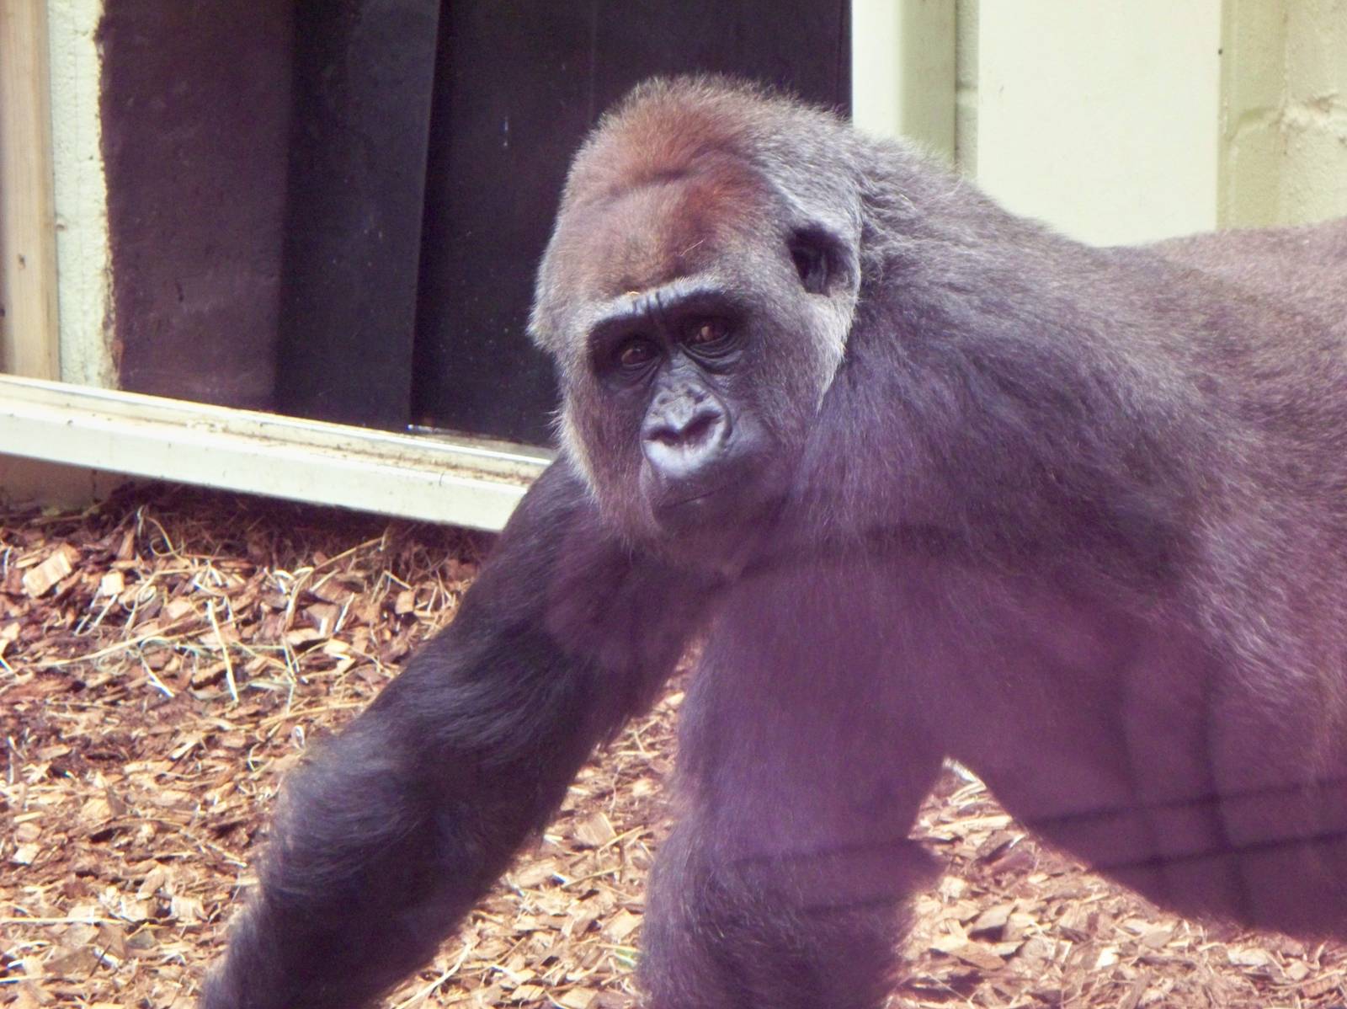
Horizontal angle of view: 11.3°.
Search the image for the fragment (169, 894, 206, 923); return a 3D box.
[{"bbox_3d":[-0.437,0.363,6.120,0.032,0.016,0.027,0,21,0],"label":"fragment"}]

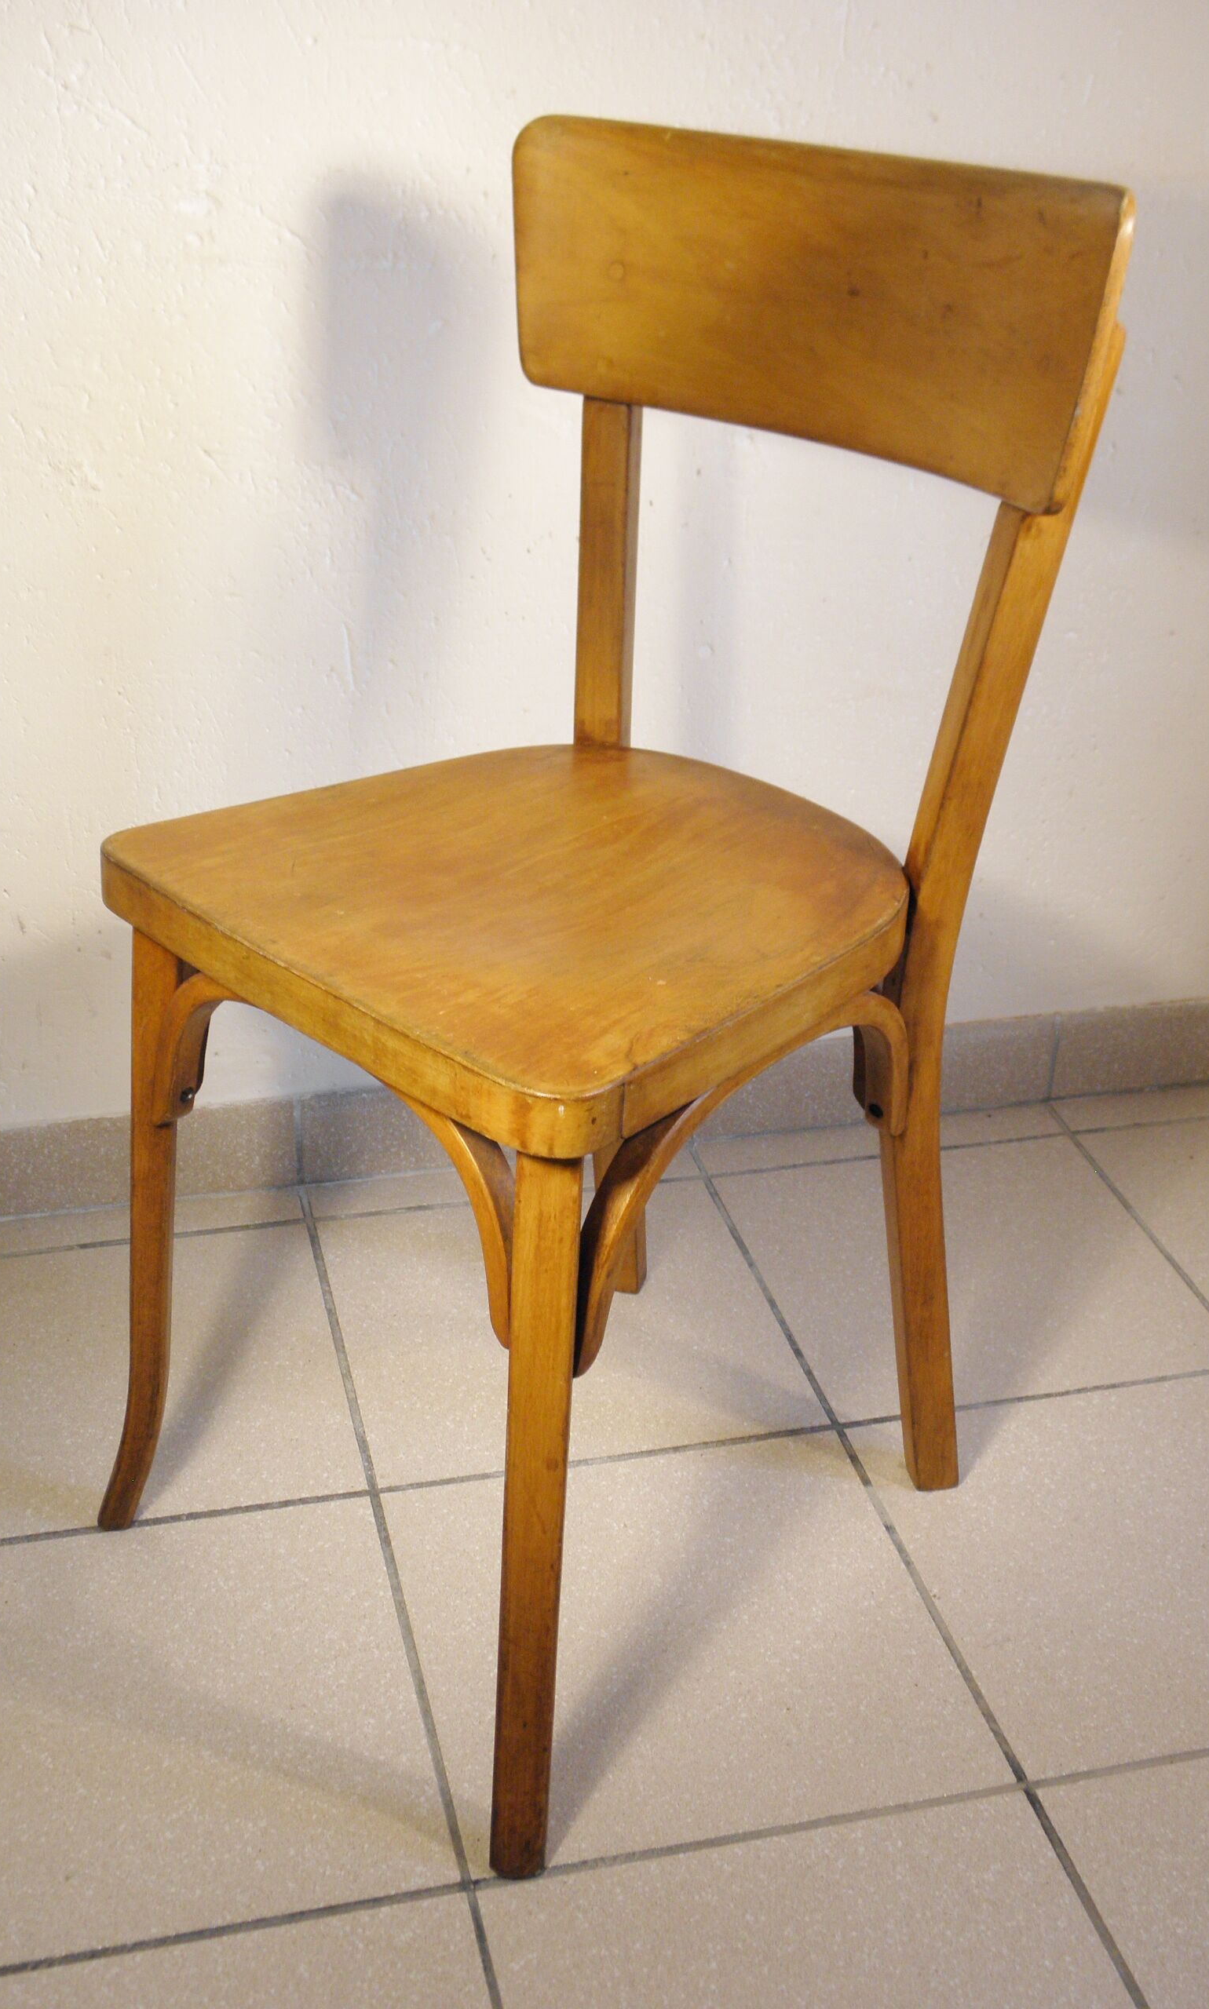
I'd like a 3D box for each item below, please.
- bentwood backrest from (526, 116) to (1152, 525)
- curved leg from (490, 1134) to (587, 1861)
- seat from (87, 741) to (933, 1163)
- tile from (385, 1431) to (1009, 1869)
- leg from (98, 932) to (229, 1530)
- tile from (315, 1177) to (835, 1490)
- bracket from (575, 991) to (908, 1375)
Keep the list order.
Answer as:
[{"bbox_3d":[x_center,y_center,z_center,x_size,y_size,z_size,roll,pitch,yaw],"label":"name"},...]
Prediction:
[{"bbox_3d":[0.100,-0.372,1.095,0.043,0.151,0.399,-20,35,-41],"label":"bentwood backrest"},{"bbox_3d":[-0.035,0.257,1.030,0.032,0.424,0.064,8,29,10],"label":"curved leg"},{"bbox_3d":[-0.028,-0.060,1.129,0.359,0.032,0.368,-24,37,-39],"label":"seat"},{"bbox_3d":[0.045,0.379,1.266,0.313,0.010,0.313,-5,29,-13],"label":"tile"},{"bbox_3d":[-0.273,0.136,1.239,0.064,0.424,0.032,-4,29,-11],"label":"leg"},{"bbox_3d":[-0.032,0.233,1.535,0.313,0.010,0.313,-5,29,-13],"label":"tile"},{"bbox_3d":[0.072,0.075,1.094,0.030,0.147,0.274,24,35,35],"label":"bracket"}]

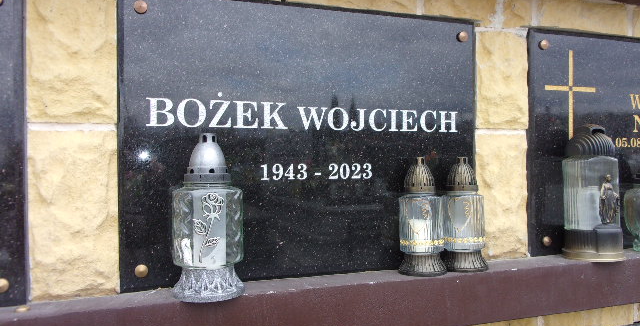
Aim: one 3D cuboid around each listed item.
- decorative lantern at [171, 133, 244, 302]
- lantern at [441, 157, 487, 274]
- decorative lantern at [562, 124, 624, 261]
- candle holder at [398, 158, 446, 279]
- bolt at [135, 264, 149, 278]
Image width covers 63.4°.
[{"bbox_3d":[-0.195,0.089,0.906,0.124,0.278,0.124,-1,1,-18],"label":"decorative lantern"},{"bbox_3d":[0.308,0.106,1.098,0.097,0.233,0.097,0,1,16],"label":"lantern"},{"bbox_3d":[0.641,0.064,1.211,0.128,0.309,0.136,0,1,-10],"label":"decorative lantern"},{"bbox_3d":[0.212,0.107,1.065,0.099,0.233,0.099,0,1,12],"label":"candle holder"},{"bbox_3d":[-0.315,0.190,0.913,0.022,0.022,0.011,-1,1,-20],"label":"bolt"}]

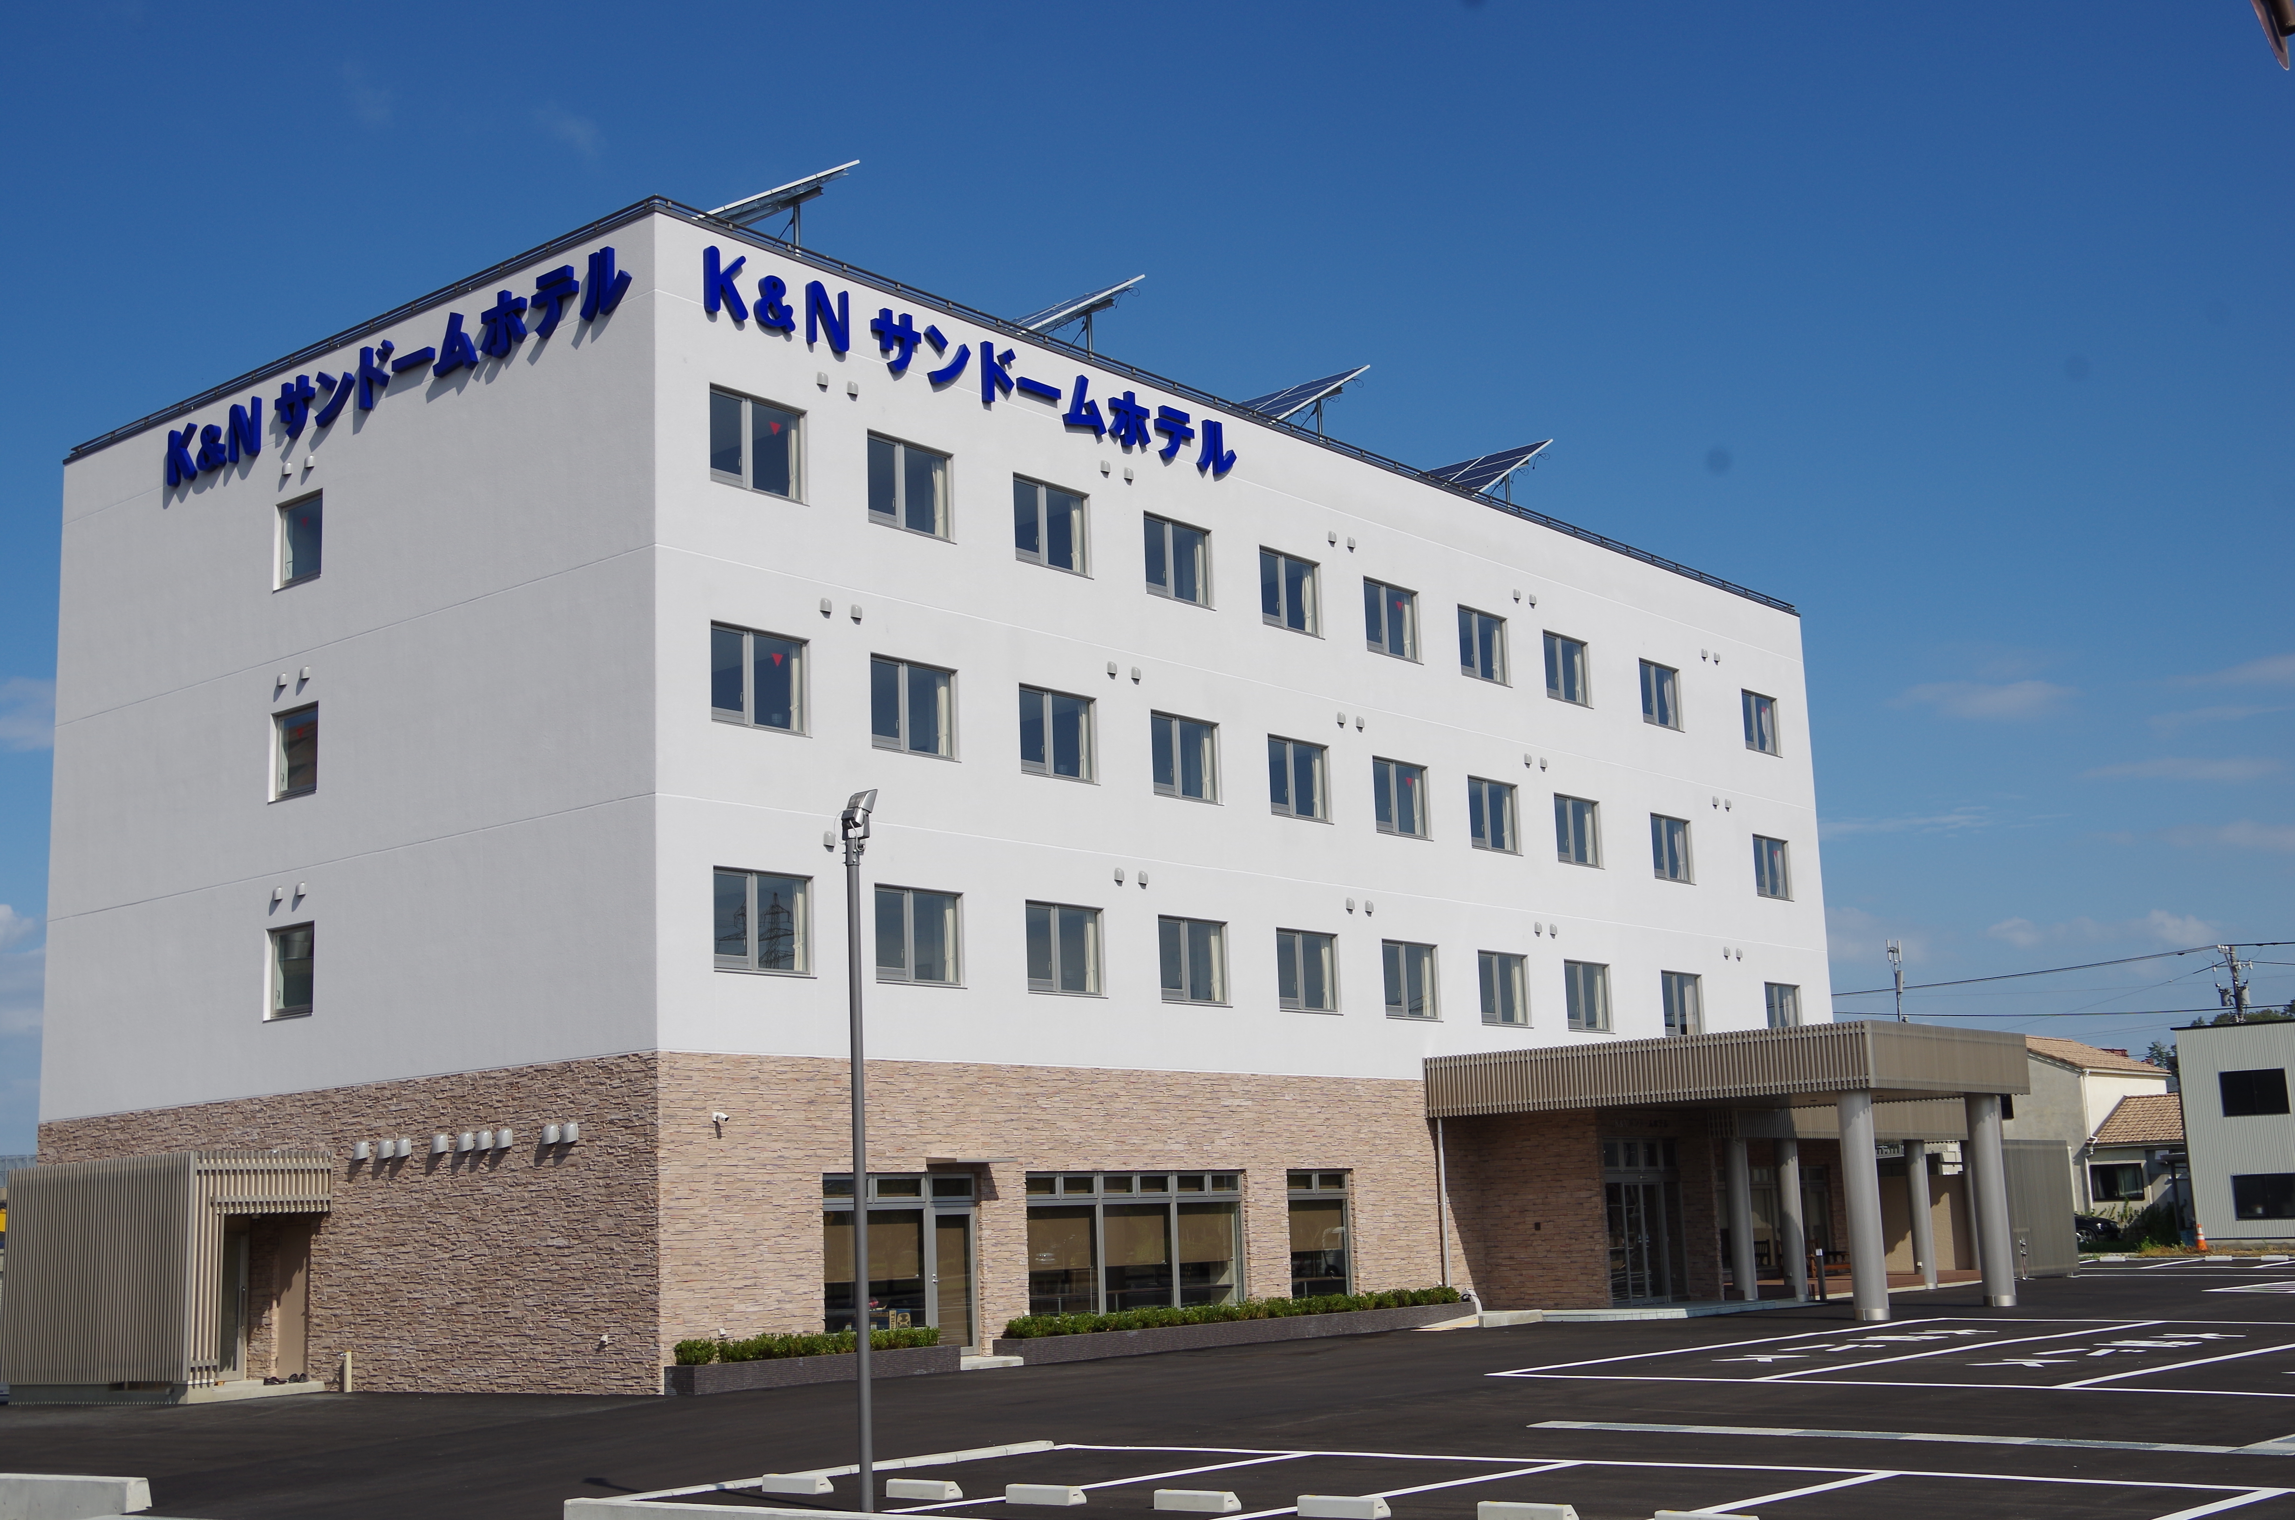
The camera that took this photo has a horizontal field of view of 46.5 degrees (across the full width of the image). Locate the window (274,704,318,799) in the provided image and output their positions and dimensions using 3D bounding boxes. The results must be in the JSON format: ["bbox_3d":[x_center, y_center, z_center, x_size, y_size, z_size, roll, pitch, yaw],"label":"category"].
[{"bbox_3d":[-12.286,-0.107,38.700,1.167,1.290,0.130,-10,-13,38],"label":"window"}]

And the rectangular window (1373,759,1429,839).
[{"bbox_3d":[4.336,0.680,46.004,0.150,1.291,1.673,-11,-13,38],"label":"rectangular window"}]

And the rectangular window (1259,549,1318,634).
[{"bbox_3d":[2.320,-2.744,44.451,0.150,1.280,1.650,-11,-13,38],"label":"rectangular window"}]

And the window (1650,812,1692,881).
[{"bbox_3d":[10.594,1.805,54.191,0.130,1.290,1.700,-10,-13,38],"label":"window"}]

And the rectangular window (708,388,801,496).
[{"bbox_3d":[-5.237,-4.187,35.730,0.130,1.290,1.700,-10,-13,38],"label":"rectangular window"}]

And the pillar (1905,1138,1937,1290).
[{"bbox_3d":[15.796,9.245,54.642,0.440,3.040,0.440,-10,-13,38],"label":"pillar"}]

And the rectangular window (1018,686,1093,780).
[{"bbox_3d":[-1.345,-0.351,39.175,0.150,1.291,1.673,-11,-13,38],"label":"rectangular window"}]

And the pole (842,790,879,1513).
[{"bbox_3d":[-1.862,2.535,17.667,0.260,4.770,0.260,2,-11,-20],"label":"pole"}]

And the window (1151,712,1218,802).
[{"bbox_3d":[0.561,-0.005,41.466,0.150,1.291,1.673,-11,-13,38],"label":"window"}]

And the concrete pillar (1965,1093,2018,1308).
[{"bbox_3d":[14.083,7.325,44.521,0.510,3.477,0.510,-11,-13,38],"label":"concrete pillar"}]

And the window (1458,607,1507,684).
[{"bbox_3d":[6.198,-2.106,49.583,0.130,1.290,1.700,-10,-13,38],"label":"window"}]

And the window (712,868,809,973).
[{"bbox_3d":[-4.939,2.084,34.132,0.150,1.291,1.673,-11,-13,38],"label":"window"}]

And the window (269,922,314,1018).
[{"bbox_3d":[-12.050,2.998,37.740,1.158,1.297,0.150,-11,-13,38],"label":"window"}]

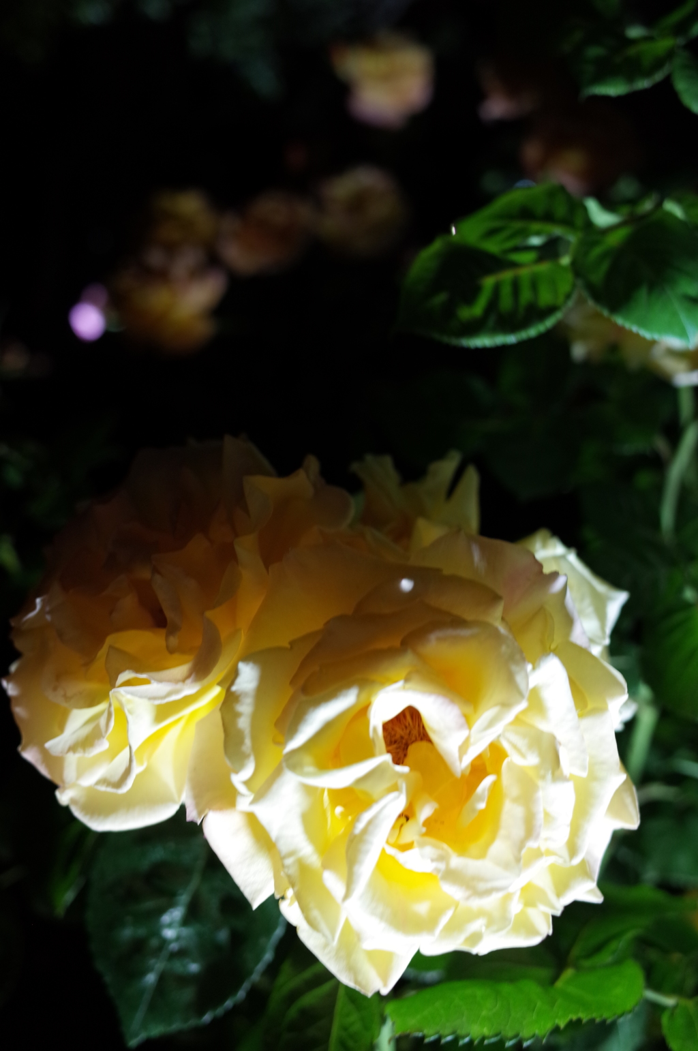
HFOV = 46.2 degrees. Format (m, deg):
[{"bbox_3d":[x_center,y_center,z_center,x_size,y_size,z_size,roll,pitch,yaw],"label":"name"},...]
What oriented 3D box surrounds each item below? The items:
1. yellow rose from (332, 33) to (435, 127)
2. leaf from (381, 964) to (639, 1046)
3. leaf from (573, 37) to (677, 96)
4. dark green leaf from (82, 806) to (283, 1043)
[{"bbox_3d":[0.035,-0.463,0.850,0.097,0.087,0.092,0,26,0],"label":"yellow rose"},{"bbox_3d":[0.051,0.146,0.250,0.075,0.014,0.032,3,12,-2],"label":"leaf"},{"bbox_3d":[0.118,-0.196,0.350,0.047,0.012,0.032,-24,60,-15],"label":"leaf"},{"bbox_3d":[-0.059,0.138,0.290,0.066,0.085,0.014,18,-9,0],"label":"dark green leaf"}]

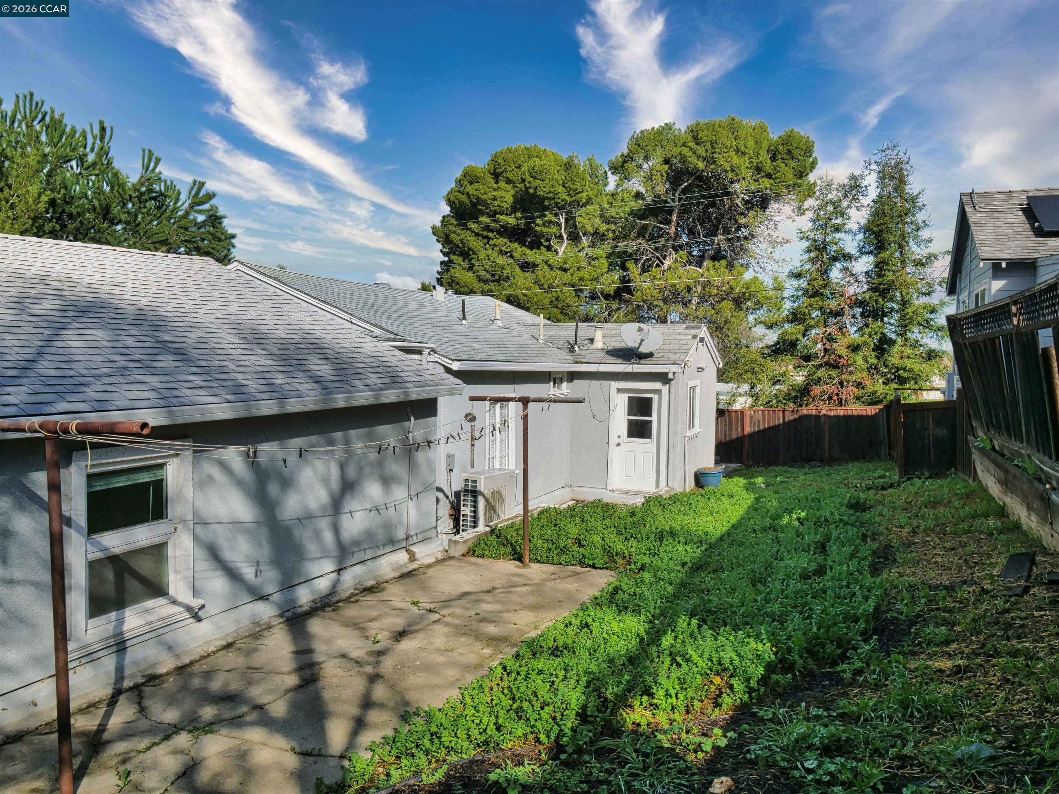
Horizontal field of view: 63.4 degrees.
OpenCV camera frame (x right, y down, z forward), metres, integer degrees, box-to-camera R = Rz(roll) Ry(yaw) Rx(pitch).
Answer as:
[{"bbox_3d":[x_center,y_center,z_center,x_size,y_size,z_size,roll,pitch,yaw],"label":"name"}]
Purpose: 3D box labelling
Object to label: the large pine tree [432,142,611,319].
[{"bbox_3d":[-0.100,-6.300,47.500,10.300,15.800,10.000,0,3,0],"label":"large pine tree"}]

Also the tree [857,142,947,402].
[{"bbox_3d":[14.700,-3.800,34.000,3.700,12.400,3.700,0,3,0],"label":"tree"}]

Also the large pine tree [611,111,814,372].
[{"bbox_3d":[9.900,-6.600,46.500,11.400,17.200,10.800,0,3,0],"label":"large pine tree"}]

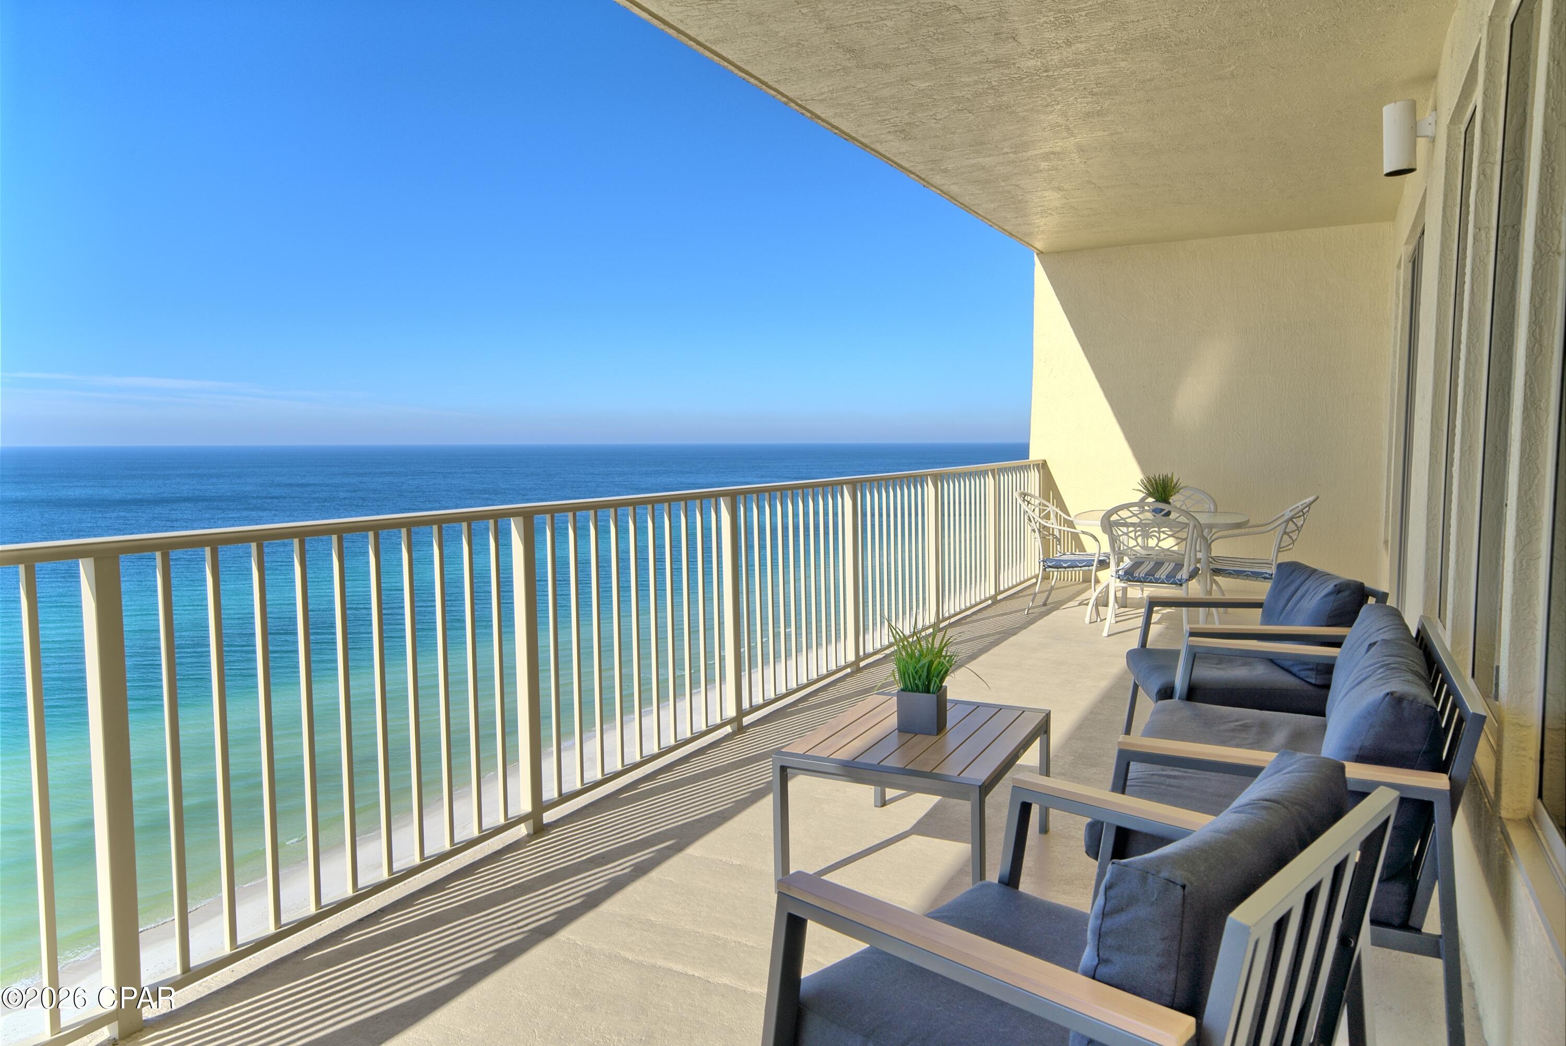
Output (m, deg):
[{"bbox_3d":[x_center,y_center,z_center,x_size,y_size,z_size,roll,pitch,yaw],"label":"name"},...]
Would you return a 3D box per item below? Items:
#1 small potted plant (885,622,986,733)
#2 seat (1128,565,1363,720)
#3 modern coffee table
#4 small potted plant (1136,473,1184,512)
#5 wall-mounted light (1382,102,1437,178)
[{"bbox_3d":[0.433,0.452,3.084,0.220,0.330,0.250,2,5,28],"label":"small potted plant"},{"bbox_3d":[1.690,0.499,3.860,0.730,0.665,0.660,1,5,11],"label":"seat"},{"bbox_3d":[0.412,0.816,3.093,0.578,0.400,0.790,2,5,28],"label":"modern coffee table"},{"bbox_3d":[2.605,-0.196,7.187,0.310,0.295,0.310,2,5,28],"label":"small potted plant"},{"bbox_3d":[2.632,-1.621,4.394,0.187,0.283,0.120,2,5,28],"label":"wall-mounted light"}]

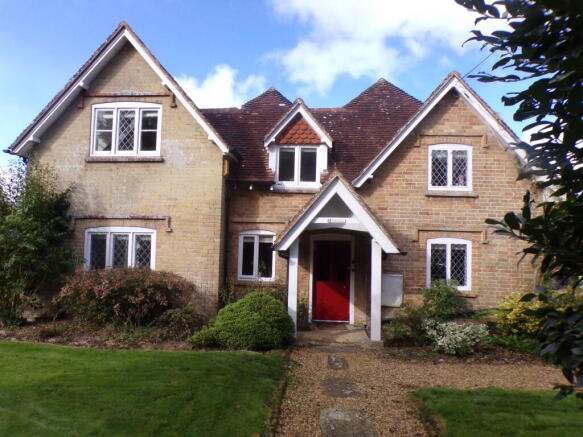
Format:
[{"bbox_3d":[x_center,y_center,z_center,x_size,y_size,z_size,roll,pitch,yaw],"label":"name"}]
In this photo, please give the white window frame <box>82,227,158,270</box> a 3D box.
[{"bbox_3d":[-3.709,0.769,8.833,1.607,1.158,0.100,1,-3,6],"label":"white window frame"}]

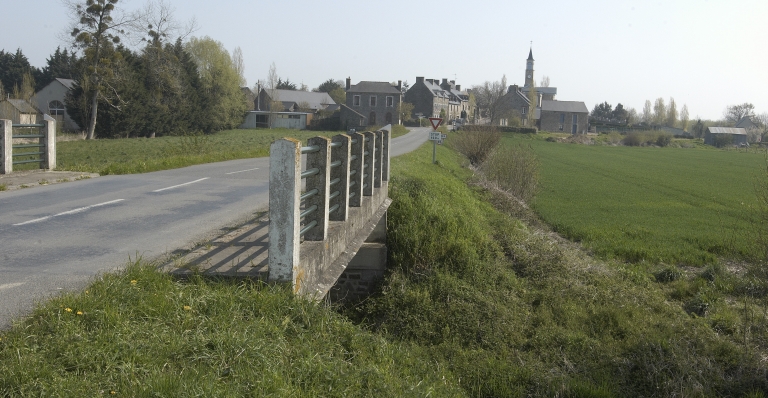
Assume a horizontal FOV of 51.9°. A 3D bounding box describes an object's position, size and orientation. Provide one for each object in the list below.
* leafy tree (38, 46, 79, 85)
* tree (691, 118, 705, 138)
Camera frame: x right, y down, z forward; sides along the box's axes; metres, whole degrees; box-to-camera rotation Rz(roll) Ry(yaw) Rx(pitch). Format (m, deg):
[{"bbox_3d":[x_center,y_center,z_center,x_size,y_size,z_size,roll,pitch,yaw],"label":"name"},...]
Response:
[{"bbox_3d":[-47.631,-16.558,115.000,6.000,11.300,5.500,2,6,0],"label":"leafy tree"},{"bbox_3d":[73.690,-16.428,185.000,2.800,4.700,2.800,2,6,0],"label":"tree"}]

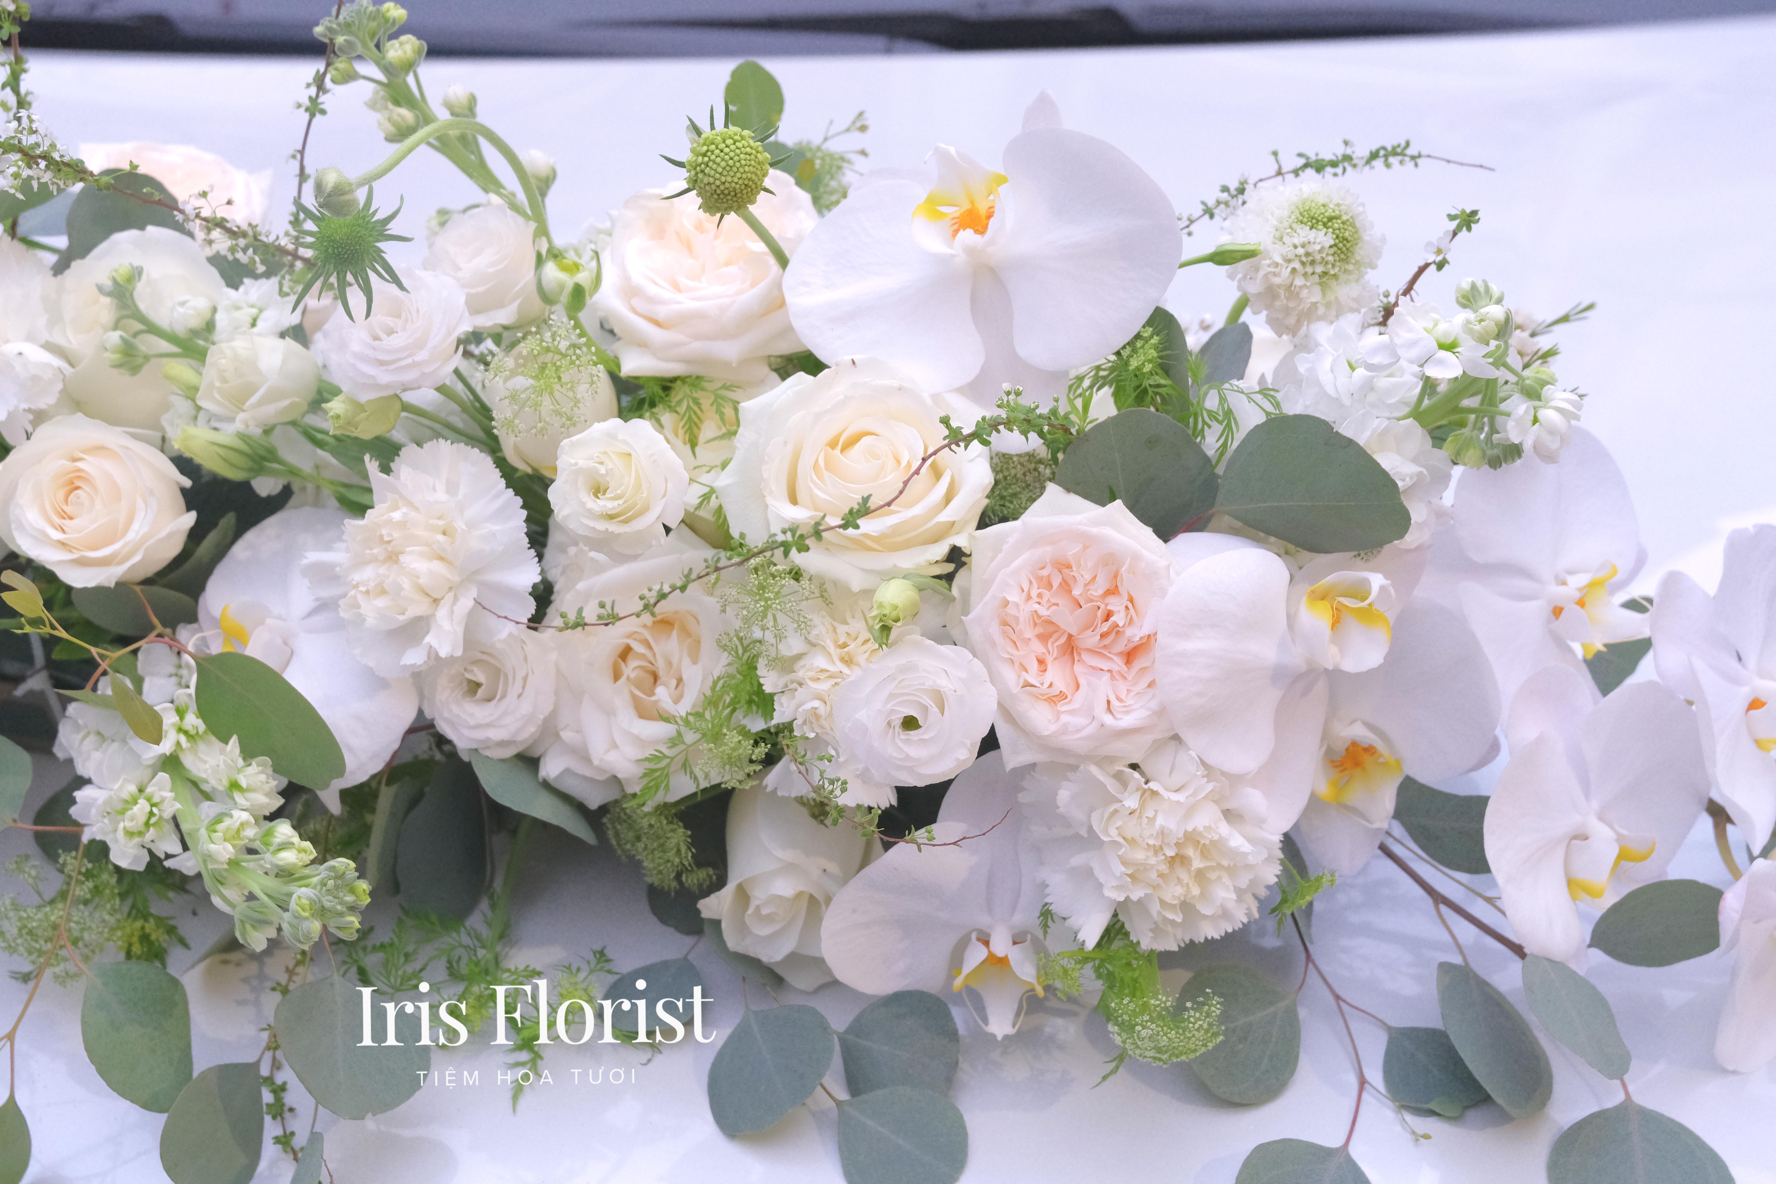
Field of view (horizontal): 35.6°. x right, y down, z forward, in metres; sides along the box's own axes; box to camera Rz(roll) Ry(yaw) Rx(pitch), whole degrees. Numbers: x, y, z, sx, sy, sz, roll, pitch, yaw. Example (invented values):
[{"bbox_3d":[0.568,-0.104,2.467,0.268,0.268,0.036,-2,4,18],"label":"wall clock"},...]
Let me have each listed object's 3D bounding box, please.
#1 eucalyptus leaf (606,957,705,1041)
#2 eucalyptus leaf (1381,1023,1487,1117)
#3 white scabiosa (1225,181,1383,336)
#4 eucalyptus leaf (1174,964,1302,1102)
[{"bbox_3d":[-0.075,0.130,0.885,0.031,0.006,0.034,27,64,15],"label":"eucalyptus leaf"},{"bbox_3d":[0.197,0.172,0.990,0.048,0.008,0.042,33,60,22],"label":"eucalyptus leaf"},{"bbox_3d":[0.140,-0.112,0.929,0.053,0.036,0.052,-14,74,-23],"label":"white scabiosa"},{"bbox_3d":[0.106,0.134,0.840,0.041,0.008,0.040,-30,63,-21],"label":"eucalyptus leaf"}]

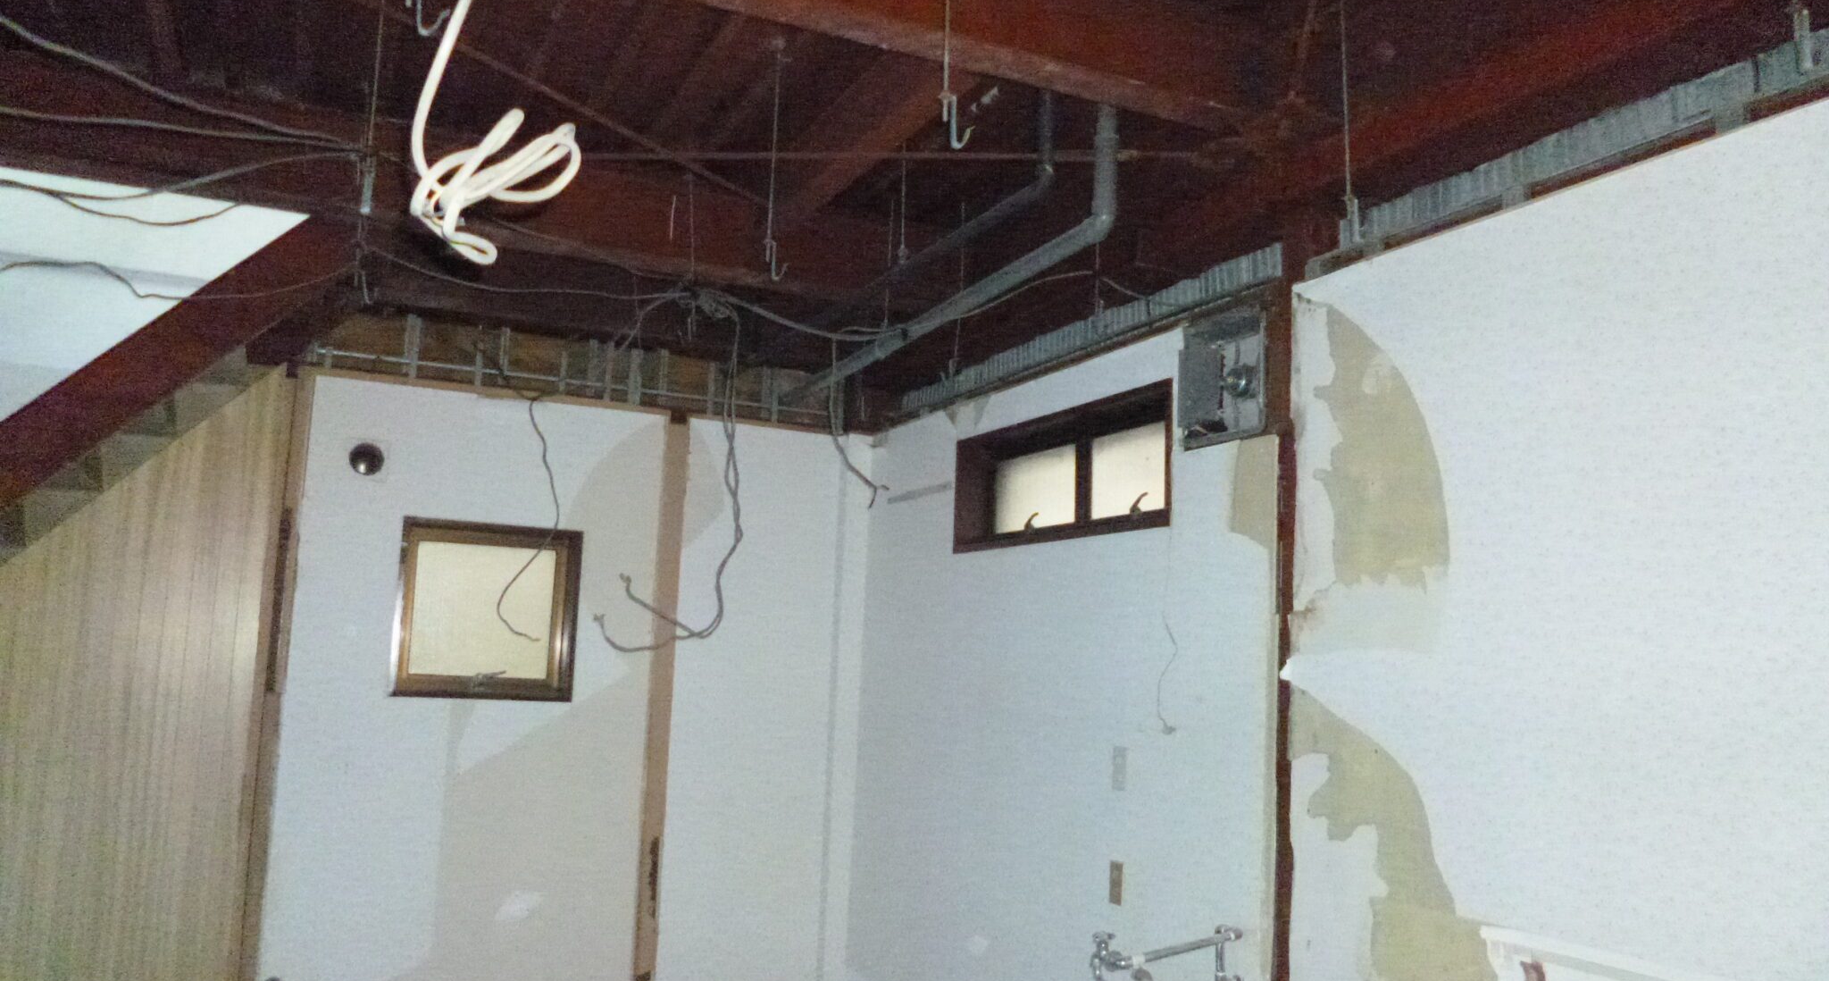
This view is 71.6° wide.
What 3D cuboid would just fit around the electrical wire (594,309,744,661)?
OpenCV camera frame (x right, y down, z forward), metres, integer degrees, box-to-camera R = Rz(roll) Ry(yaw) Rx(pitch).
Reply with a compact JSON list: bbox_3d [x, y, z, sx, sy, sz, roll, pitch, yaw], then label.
[{"bbox_3d":[-0.742,-0.033,3.850,0.390,1.000,0.220,2,-7,0],"label":"electrical wire"}]

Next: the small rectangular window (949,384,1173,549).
[{"bbox_3d":[0.442,-0.030,3.722,0.130,0.375,1.160,5,-8,-25],"label":"small rectangular window"}]

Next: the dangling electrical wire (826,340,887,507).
[{"bbox_3d":[-0.179,-0.208,3.920,0.160,0.500,0.100,2,-7,0],"label":"dangling electrical wire"}]

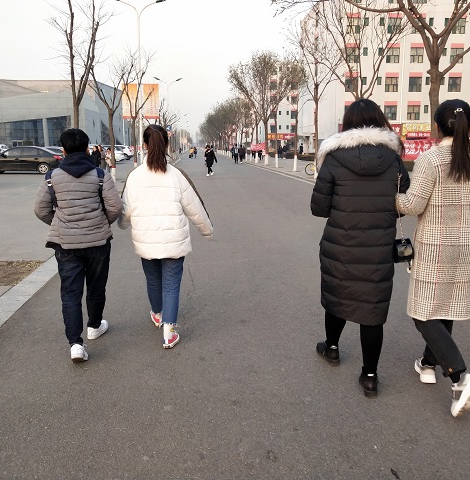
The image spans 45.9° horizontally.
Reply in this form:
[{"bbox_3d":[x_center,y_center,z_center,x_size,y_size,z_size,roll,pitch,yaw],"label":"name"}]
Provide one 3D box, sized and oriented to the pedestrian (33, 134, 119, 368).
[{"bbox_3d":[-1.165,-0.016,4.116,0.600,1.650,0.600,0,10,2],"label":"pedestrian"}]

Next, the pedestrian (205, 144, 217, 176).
[{"bbox_3d":[-1.166,-3.989,27.521,0.520,1.620,0.500,5,11,28],"label":"pedestrian"}]

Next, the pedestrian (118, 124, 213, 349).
[{"bbox_3d":[-0.531,-0.057,4.276,0.690,1.630,0.620,0,9,-4],"label":"pedestrian"}]

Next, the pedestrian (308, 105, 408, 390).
[{"bbox_3d":[0.808,0.028,3.555,0.630,1.750,0.580,-1,10,-6],"label":"pedestrian"}]

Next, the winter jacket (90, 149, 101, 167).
[{"bbox_3d":[-5.275,-3.107,20.976,0.340,0.720,0.460,-3,10,-20],"label":"winter jacket"}]

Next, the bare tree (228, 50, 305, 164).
[{"bbox_3d":[2.409,-9.967,42.429,6.100,8.400,6.000,0,10,0],"label":"bare tree"}]

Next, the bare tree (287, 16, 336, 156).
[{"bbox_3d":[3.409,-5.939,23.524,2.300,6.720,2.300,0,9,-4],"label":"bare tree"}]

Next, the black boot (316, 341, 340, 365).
[{"bbox_3d":[0.636,0.763,3.823,0.105,0.125,0.260,-3,10,-21],"label":"black boot"}]

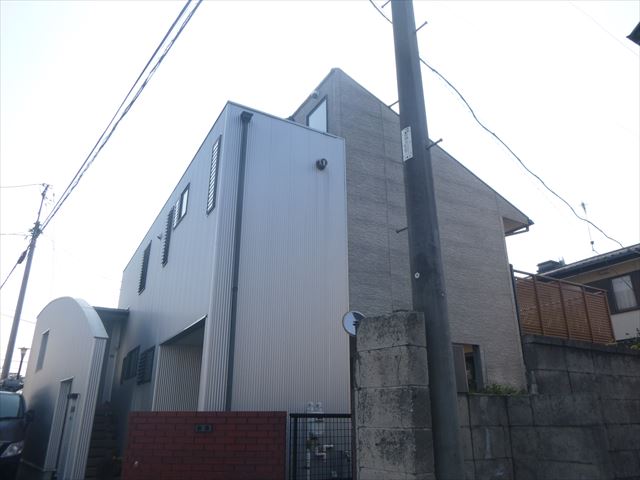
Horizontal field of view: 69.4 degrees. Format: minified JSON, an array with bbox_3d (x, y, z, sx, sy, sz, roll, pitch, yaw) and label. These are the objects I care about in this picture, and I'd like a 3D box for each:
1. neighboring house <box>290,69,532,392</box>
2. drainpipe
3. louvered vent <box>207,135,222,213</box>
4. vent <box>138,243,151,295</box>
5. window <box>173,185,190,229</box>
[{"bbox_3d":[0.813,1.719,11.428,5.054,7.351,7.000,11,-24,-27],"label":"neighboring house"},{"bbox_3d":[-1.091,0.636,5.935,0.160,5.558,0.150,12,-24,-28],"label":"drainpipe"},{"bbox_3d":[-1.562,-0.966,6.824,0.100,1.176,0.390,12,-24,-28],"label":"louvered vent"},{"bbox_3d":[-4.070,0.606,10.808,0.130,1.170,0.430,12,-24,-28],"label":"vent"},{"bbox_3d":[-2.527,-0.619,8.470,0.100,0.579,0.800,12,-24,-28],"label":"window"}]

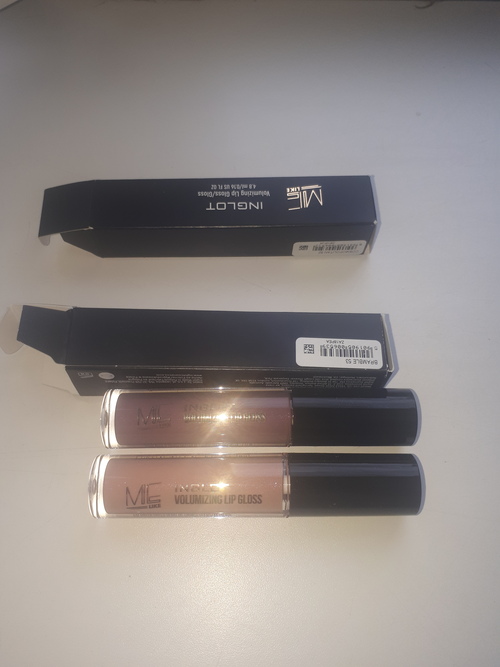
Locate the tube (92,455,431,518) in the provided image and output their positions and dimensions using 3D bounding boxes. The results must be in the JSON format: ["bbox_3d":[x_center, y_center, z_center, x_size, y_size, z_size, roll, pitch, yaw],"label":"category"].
[{"bbox_3d":[0.003,0.046,0.159,0.098,0.018,0.018,1,66,-4],"label":"tube"}]

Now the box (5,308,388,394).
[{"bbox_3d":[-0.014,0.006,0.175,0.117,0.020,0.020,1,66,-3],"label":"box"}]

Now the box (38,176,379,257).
[{"bbox_3d":[-0.014,-0.043,0.196,0.119,0.020,0.020,-2,66,-5],"label":"box"}]

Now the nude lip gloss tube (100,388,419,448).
[{"bbox_3d":[0.004,0.027,0.168,0.098,0.018,0.018,0,66,-4],"label":"nude lip gloss tube"}]

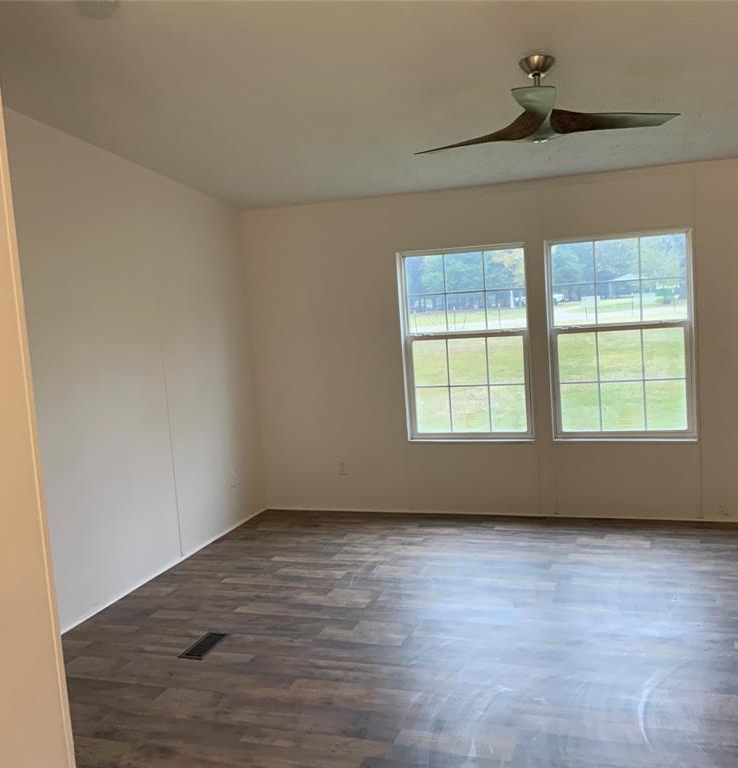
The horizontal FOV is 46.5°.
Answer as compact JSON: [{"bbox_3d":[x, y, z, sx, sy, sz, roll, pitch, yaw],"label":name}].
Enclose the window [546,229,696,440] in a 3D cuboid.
[{"bbox_3d":[1.649,-0.295,5.632,0.908,1.350,0.090,-2,7,20],"label":"window"}]

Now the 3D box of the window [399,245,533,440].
[{"bbox_3d":[0.673,-0.267,5.978,0.905,1.345,0.090,-2,7,20],"label":"window"}]

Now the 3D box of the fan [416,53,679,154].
[{"bbox_3d":[0.671,-1.207,3.593,1.270,0.360,1.200,-2,7,20],"label":"fan"}]

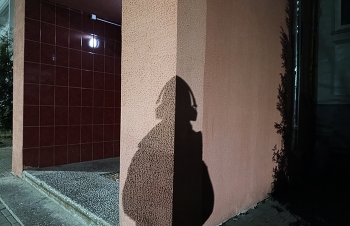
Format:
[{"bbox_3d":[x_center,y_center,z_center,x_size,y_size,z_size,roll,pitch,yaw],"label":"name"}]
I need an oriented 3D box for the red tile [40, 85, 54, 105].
[{"bbox_3d":[-1.877,-0.254,3.426,0.200,0.300,0.010,0,1,-45],"label":"red tile"}]

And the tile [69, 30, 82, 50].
[{"bbox_3d":[-1.577,-1.155,3.698,0.200,0.300,0.010,0,1,-45],"label":"tile"}]

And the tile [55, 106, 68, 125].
[{"bbox_3d":[-1.738,0.045,3.563,0.010,0.300,0.200,2,1,43],"label":"tile"}]

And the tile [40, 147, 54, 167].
[{"bbox_3d":[-1.892,0.650,3.434,0.012,0.300,0.200,1,0,44],"label":"tile"}]

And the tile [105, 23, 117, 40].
[{"bbox_3d":[-1.146,-1.454,4.119,0.200,0.300,0.010,0,1,-45],"label":"tile"}]

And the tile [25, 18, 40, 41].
[{"bbox_3d":[-1.997,-1.161,3.256,0.010,0.300,0.200,2,1,43],"label":"tile"}]

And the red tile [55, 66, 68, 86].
[{"bbox_3d":[-1.736,-0.557,3.574,0.012,0.300,0.200,1,0,44],"label":"red tile"}]

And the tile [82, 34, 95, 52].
[{"bbox_3d":[-1.439,-1.159,3.845,0.010,0.300,0.200,2,1,43],"label":"tile"}]

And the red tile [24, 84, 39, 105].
[{"bbox_3d":[-2.012,-0.257,3.266,0.010,0.300,0.200,2,1,43],"label":"red tile"}]

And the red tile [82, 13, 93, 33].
[{"bbox_3d":[-1.442,-1.463,3.861,0.010,0.300,0.200,1,0,44],"label":"red tile"}]

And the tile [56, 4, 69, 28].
[{"bbox_3d":[-1.713,-1.461,3.547,0.010,0.300,0.200,2,1,43],"label":"tile"}]

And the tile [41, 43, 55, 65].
[{"bbox_3d":[-1.874,-0.863,3.429,0.010,0.300,0.200,1,0,44],"label":"tile"}]

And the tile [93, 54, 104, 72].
[{"bbox_3d":[-1.304,-0.856,3.996,0.010,0.300,0.200,2,1,43],"label":"tile"}]

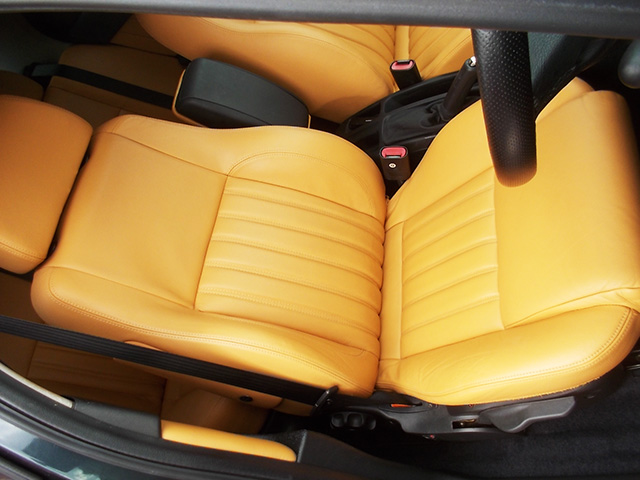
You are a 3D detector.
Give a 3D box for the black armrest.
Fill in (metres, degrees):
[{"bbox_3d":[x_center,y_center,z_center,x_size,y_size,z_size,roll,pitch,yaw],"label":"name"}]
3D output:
[{"bbox_3d":[-0.166,-0.289,1.221,0.122,0.308,0.133,-39,37,52],"label":"black armrest"}]

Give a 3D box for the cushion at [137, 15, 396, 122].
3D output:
[{"bbox_3d":[-0.063,-0.640,1.358,0.190,0.620,0.470,-44,33,54],"label":"cushion"}]

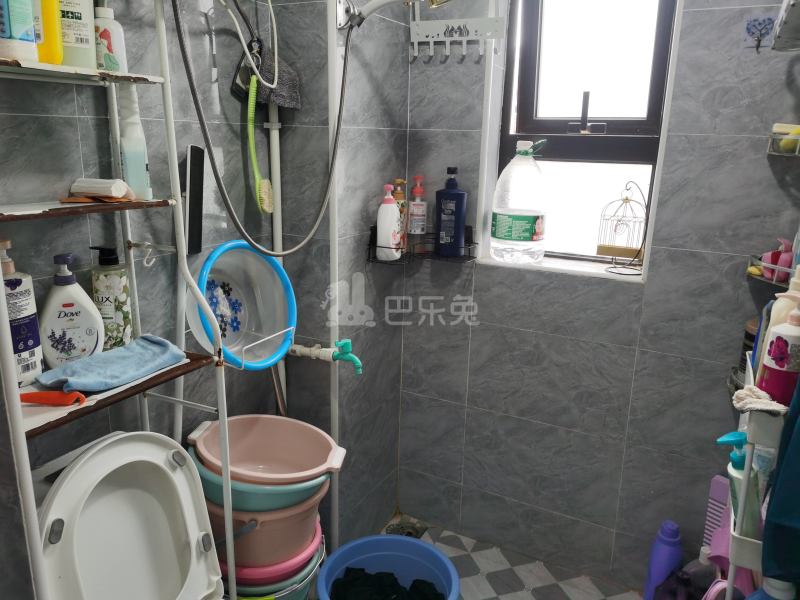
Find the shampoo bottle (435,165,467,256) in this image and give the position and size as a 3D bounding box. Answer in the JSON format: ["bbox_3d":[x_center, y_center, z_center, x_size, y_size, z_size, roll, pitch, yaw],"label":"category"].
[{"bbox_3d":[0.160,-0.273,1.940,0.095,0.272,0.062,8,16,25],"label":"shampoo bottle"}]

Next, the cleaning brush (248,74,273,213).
[{"bbox_3d":[-0.352,-0.391,1.584,0.060,0.338,0.050,9,17,27],"label":"cleaning brush"}]

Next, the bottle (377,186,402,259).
[{"bbox_3d":[-0.030,-0.232,1.864,0.075,0.222,0.058,-8,17,-31],"label":"bottle"}]

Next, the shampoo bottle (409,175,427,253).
[{"bbox_3d":[0.059,-0.268,1.969,0.060,0.242,0.045,5,15,12],"label":"shampoo bottle"}]

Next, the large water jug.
[{"bbox_3d":[0.378,-0.310,1.966,0.170,0.364,0.170,5,15,12],"label":"large water jug"}]

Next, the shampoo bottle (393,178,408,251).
[{"bbox_3d":[0.002,-0.264,1.973,0.053,0.232,0.058,1,15,0],"label":"shampoo bottle"}]

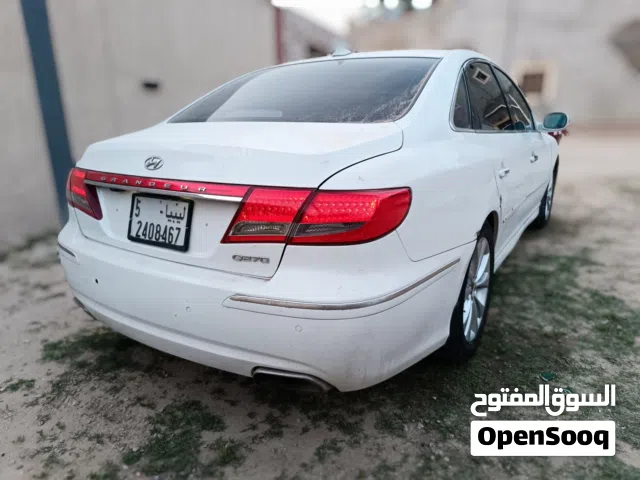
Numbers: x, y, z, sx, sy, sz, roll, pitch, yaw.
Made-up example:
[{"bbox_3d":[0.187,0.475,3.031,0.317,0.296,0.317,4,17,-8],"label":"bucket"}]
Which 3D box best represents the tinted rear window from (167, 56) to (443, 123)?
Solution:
[{"bbox_3d":[-0.067,-0.751,2.202,1.280,0.150,0.860,9,41,31],"label":"tinted rear window"}]

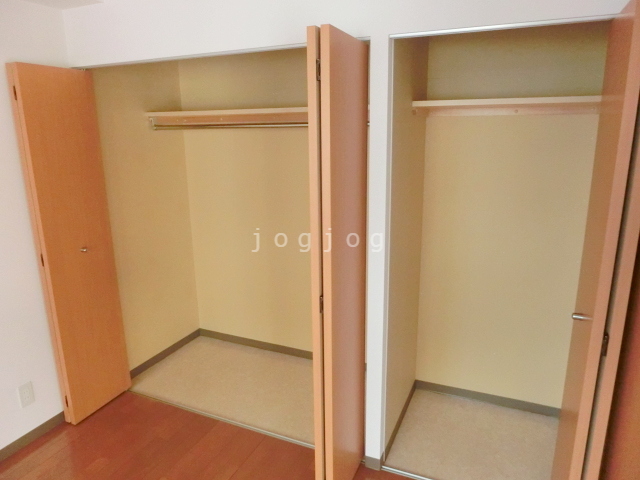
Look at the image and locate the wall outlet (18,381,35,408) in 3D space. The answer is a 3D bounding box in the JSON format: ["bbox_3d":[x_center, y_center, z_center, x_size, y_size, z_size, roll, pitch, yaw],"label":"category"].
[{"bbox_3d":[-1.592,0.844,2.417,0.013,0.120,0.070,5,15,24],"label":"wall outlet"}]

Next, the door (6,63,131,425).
[{"bbox_3d":[-1.389,0.063,2.555,0.085,1.982,0.422,5,15,24],"label":"door"}]

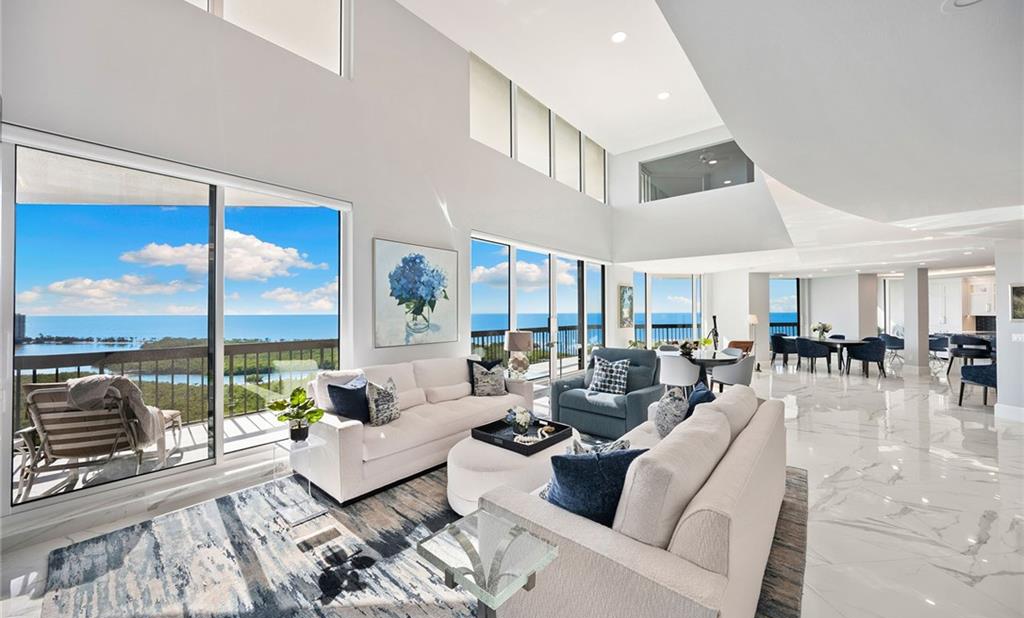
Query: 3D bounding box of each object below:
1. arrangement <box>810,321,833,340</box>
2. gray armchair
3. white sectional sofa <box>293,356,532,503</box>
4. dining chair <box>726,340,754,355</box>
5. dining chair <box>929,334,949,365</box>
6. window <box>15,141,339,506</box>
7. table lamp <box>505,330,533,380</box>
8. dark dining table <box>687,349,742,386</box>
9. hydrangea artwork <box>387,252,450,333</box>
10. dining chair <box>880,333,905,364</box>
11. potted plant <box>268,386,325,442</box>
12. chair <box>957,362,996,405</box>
[{"bbox_3d":[7.374,0.512,8.806,0.460,0.500,0.470,-1,-1,41],"label":"arrangement"},{"bbox_3d":[1.213,1.004,4.641,1.056,0.960,0.950,-1,-1,40],"label":"gray armchair"},{"bbox_3d":[-0.870,1.044,3.956,0.967,0.880,2.329,-1,-1,41],"label":"white sectional sofa"},{"bbox_3d":[4.900,1.105,7.920,0.570,0.800,0.570,0,-1,-32],"label":"dining chair"},{"bbox_3d":[11.860,1.110,10.360,0.570,0.780,0.570,0,-1,-37],"label":"dining chair"},{"bbox_3d":[-2.700,0.123,3.380,0.100,2.520,2.380,-1,-1,42],"label":"window"},{"bbox_3d":[0.100,0.633,5.100,0.400,0.680,0.400,0,-1,0],"label":"table lamp"},{"bbox_3d":[3.076,1.112,6.070,1.380,0.760,1.380,-1,-1,41],"label":"dark dining table"},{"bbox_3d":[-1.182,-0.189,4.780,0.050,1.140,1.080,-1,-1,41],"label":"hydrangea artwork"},{"bbox_3d":[11.003,1.112,10.651,0.600,0.800,0.620,-1,-1,41],"label":"dining chair"},{"bbox_3d":[-1.576,0.775,2.716,0.360,0.410,0.380,-1,-1,41],"label":"potted plant"},{"bbox_3d":[7.050,1.071,5.302,0.580,0.810,0.600,0,-1,5],"label":"chair"}]

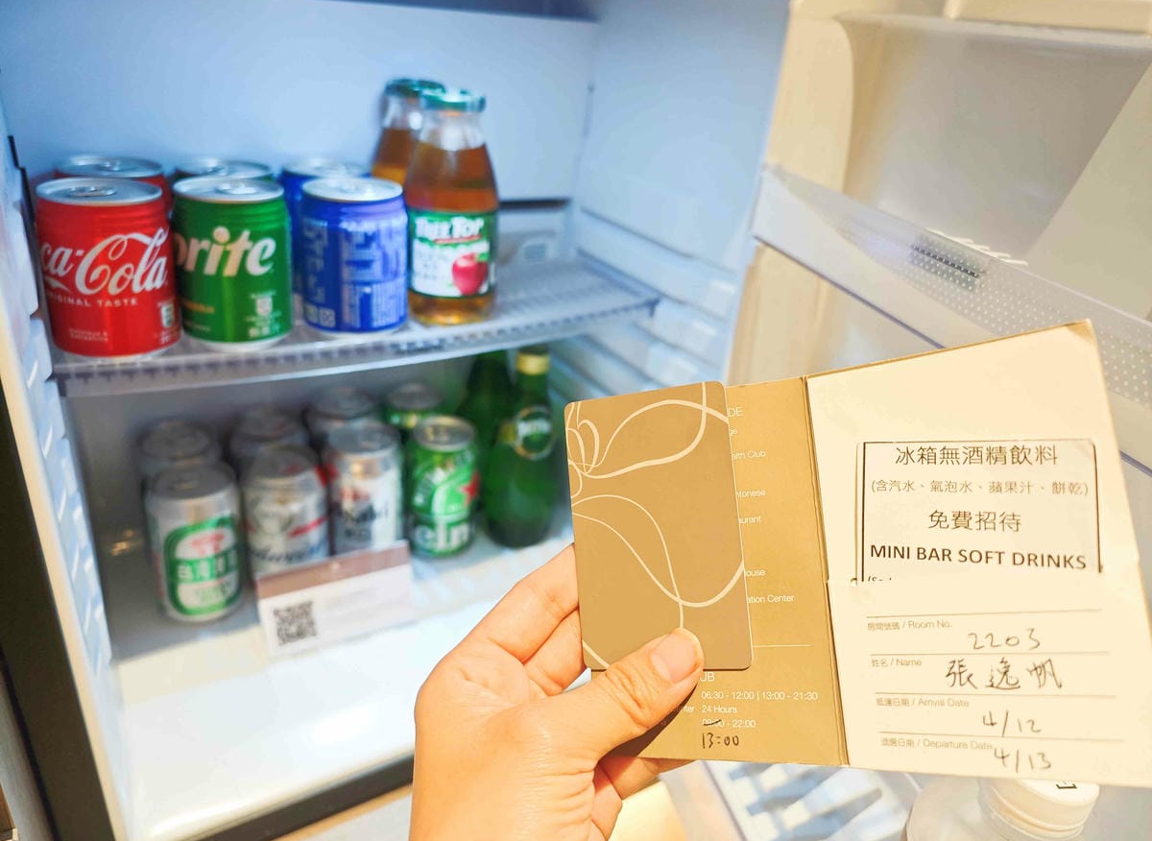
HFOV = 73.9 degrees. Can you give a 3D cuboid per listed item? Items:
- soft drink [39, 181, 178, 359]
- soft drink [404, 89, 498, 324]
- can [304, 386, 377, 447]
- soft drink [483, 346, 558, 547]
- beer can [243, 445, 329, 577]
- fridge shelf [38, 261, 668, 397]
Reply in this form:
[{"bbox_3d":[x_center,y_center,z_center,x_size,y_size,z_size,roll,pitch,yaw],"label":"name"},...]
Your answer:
[{"bbox_3d":[-0.270,-0.087,0.445,0.066,0.093,0.066,-12,34,-33],"label":"soft drink"},{"bbox_3d":[-0.087,-0.150,0.544,0.065,0.154,0.065,3,28,-10],"label":"soft drink"},{"bbox_3d":[-0.228,0.035,0.756,0.066,0.120,0.066,6,28,-3],"label":"can"},{"bbox_3d":[-0.047,0.027,0.734,0.072,0.199,0.072,6,28,-3],"label":"soft drink"},{"bbox_3d":[-0.246,0.085,0.656,0.066,0.120,0.066,6,28,-3],"label":"beer can"},{"bbox_3d":[-0.145,-0.086,0.599,0.453,0.022,0.160,-12,34,-33],"label":"fridge shelf"}]

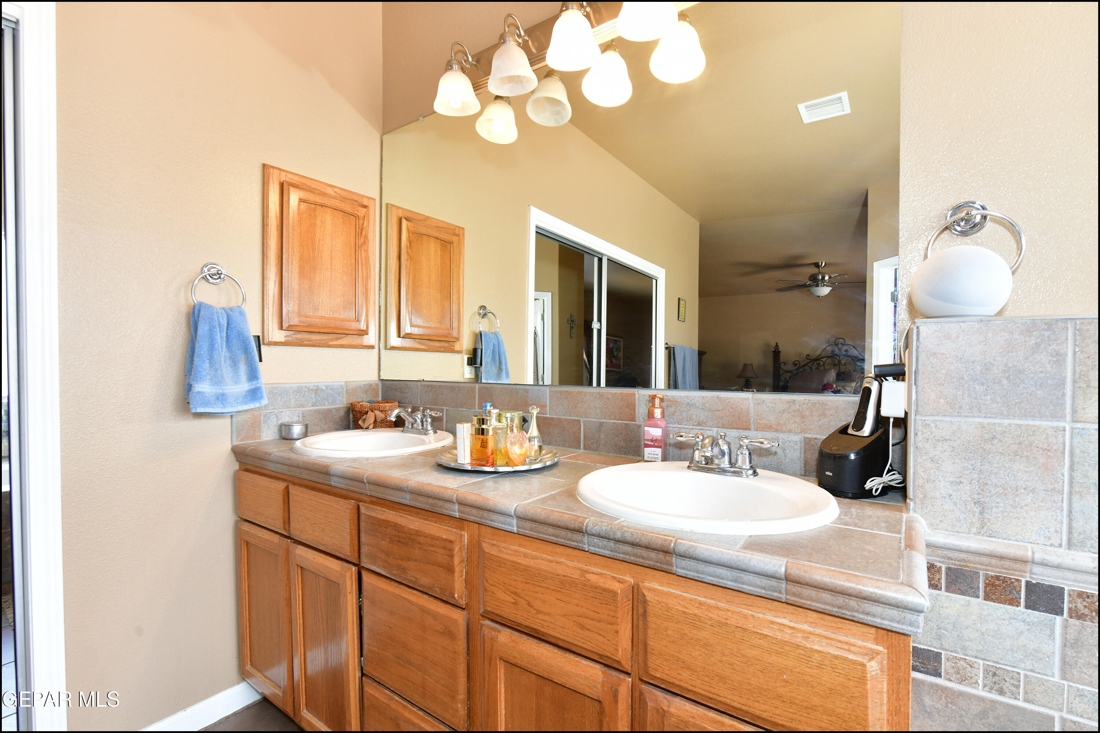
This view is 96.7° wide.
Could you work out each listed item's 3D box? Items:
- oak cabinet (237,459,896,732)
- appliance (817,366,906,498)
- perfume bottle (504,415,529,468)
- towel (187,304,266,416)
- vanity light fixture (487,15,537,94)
[{"bbox_3d":[-0.139,0.734,1.340,1.798,0.829,0.545,0,0,35],"label":"oak cabinet"},{"bbox_3d":[0.645,0.141,1.030,0.146,0.245,0.114,0,0,-14],"label":"appliance"},{"bbox_3d":[-0.083,0.185,1.221,0.060,0.128,0.044,0,0,-23],"label":"perfume bottle"},{"bbox_3d":[-0.997,-0.026,1.512,0.086,0.332,0.214,0,0,35],"label":"towel"},{"bbox_3d":[-0.114,-0.978,1.522,0.157,0.230,0.163,0,0,0],"label":"vanity light fixture"}]

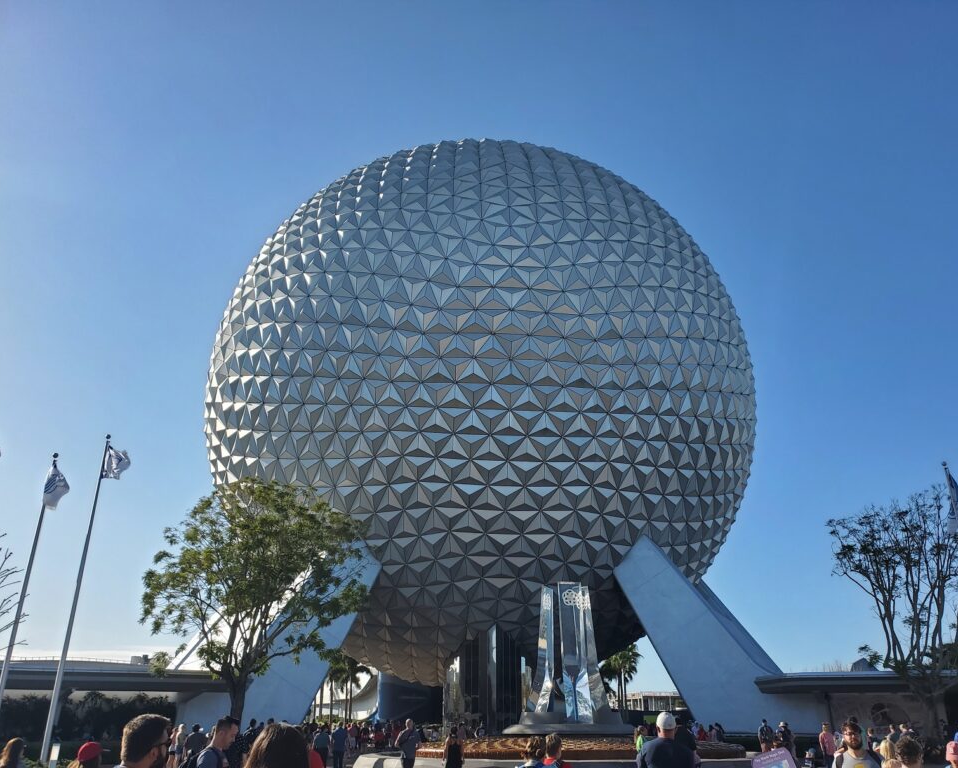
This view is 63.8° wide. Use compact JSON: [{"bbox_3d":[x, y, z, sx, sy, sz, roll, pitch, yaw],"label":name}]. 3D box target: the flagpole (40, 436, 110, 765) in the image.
[{"bbox_3d":[-13.420,6.983,25.633,0.200,11.091,0.200,0,-24,0],"label":"flagpole"}]

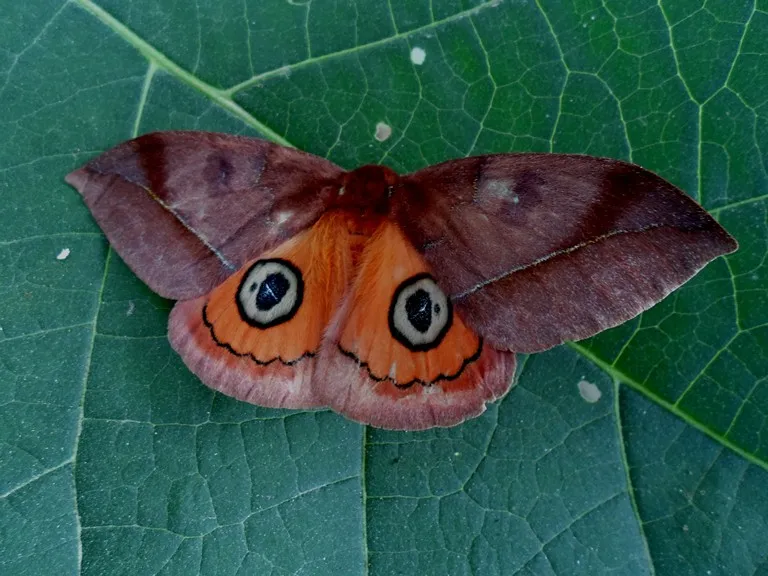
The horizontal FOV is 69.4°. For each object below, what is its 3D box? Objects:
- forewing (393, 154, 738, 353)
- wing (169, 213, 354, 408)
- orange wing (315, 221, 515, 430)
[{"bbox_3d":[0.025,-0.006,0.084,0.052,0.006,0.033,7,72,11],"label":"forewing"},{"bbox_3d":[-0.020,0.002,0.089,0.029,0.006,0.032,7,72,11],"label":"wing"},{"bbox_3d":[0.006,0.005,0.083,0.028,0.006,0.033,7,72,11],"label":"orange wing"}]

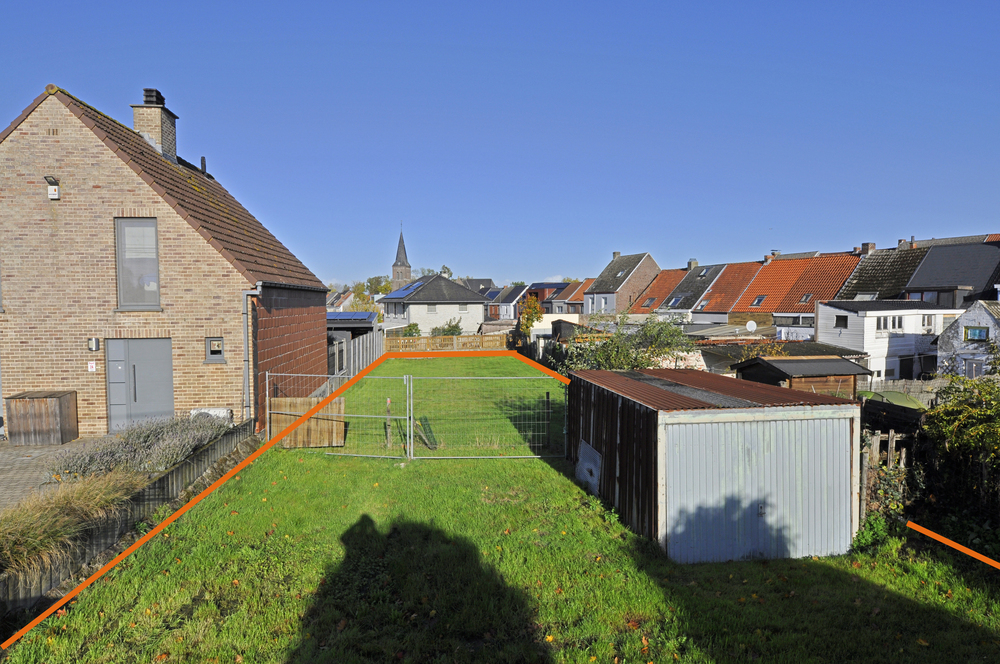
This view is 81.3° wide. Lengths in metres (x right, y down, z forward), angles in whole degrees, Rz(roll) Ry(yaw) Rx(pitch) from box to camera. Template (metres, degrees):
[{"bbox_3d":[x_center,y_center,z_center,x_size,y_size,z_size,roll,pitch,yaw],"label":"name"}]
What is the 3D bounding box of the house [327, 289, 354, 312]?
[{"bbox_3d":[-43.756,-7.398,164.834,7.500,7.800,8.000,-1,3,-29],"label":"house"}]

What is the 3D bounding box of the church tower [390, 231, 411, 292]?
[{"bbox_3d":[-42.520,-25.610,249.030,6.200,34.500,6.200,-2,3,-25],"label":"church tower"}]

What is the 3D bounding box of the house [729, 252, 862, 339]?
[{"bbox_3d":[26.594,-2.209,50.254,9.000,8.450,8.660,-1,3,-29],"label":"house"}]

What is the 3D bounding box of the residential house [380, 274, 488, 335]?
[{"bbox_3d":[-7.484,-2.839,63.769,9.400,6.700,11.800,-2,3,-25],"label":"residential house"}]

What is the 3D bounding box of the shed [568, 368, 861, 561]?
[{"bbox_3d":[3.356,1.985,10.811,3.000,2.110,5.280,-1,3,-7],"label":"shed"}]

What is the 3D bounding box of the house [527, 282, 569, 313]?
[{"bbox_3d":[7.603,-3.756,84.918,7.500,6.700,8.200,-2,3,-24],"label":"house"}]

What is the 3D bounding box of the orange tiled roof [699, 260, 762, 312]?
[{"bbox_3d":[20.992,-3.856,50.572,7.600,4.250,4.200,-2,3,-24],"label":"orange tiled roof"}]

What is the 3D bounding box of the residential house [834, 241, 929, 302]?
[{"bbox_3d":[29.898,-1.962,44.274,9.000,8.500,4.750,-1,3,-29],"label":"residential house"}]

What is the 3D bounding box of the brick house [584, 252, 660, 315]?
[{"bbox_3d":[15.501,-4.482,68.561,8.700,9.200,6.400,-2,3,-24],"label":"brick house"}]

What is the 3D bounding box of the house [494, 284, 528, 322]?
[{"bbox_3d":[4.295,-6.922,136.147,7.500,7.600,10.500,-2,3,-24],"label":"house"}]

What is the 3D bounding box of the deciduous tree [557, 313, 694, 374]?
[{"bbox_3d":[3.312,1.254,15.880,3.700,3.500,3.300,0,3,0],"label":"deciduous tree"}]

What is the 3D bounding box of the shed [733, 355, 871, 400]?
[{"bbox_3d":[8.026,1.666,15.735,2.450,2.200,2.340,-1,3,-14],"label":"shed"}]

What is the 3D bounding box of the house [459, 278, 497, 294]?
[{"bbox_3d":[-6.493,-10.692,181.802,11.000,10.800,9.000,-1,3,-20],"label":"house"}]

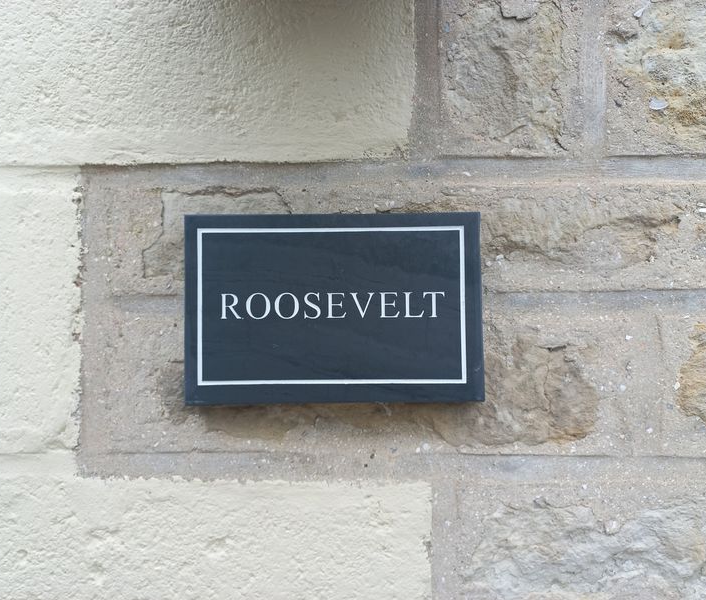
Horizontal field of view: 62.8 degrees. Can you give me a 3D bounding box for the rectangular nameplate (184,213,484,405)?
[{"bbox_3d":[-0.019,0.008,0.573,0.290,0.185,0.020,0,-2,1],"label":"rectangular nameplate"}]

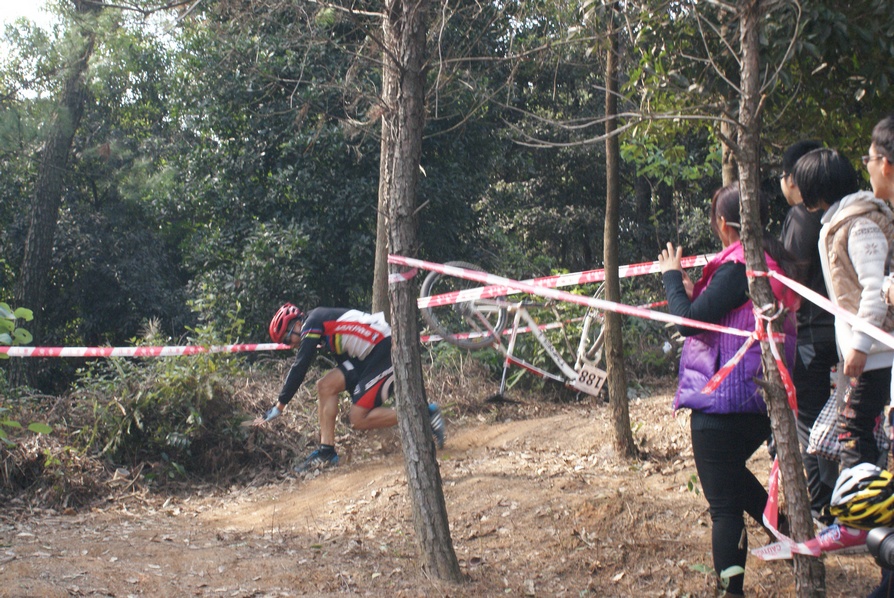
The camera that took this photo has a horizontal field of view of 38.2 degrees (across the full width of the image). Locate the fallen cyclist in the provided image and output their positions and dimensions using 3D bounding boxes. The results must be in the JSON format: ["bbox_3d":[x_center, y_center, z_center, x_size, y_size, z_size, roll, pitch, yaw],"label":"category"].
[{"bbox_3d":[-0.596,0.541,7.900,1.120,1.000,0.600,-1,2,-10],"label":"fallen cyclist"}]

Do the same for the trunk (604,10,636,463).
[{"bbox_3d":[0.940,-0.422,7.161,0.160,2.600,0.150,-1,2,0],"label":"trunk"}]

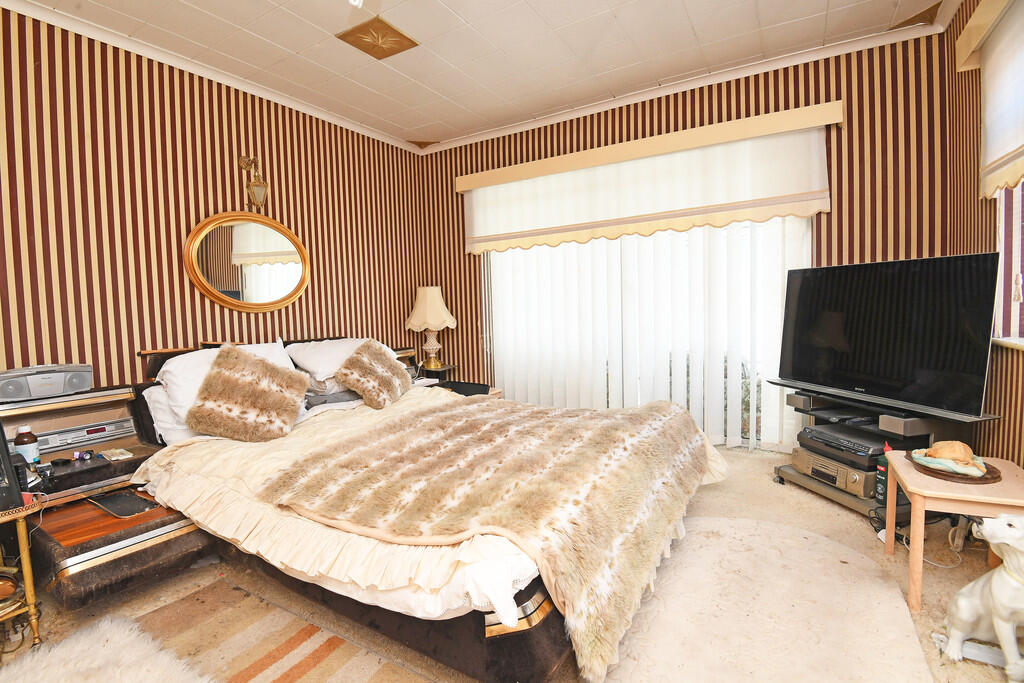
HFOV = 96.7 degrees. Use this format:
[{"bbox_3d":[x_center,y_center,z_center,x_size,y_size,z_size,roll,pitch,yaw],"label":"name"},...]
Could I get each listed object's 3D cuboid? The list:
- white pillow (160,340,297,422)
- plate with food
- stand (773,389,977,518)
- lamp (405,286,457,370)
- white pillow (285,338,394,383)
[{"bbox_3d":[-1.649,0.242,2.686,0.710,0.440,0.200,-5,-38,-52],"label":"white pillow"},{"bbox_3d":[1.534,0.390,1.597,0.235,0.105,0.340,-1,3,23],"label":"plate with food"},{"bbox_3d":[1.684,0.528,2.207,0.440,0.510,0.650,-2,3,-8],"label":"stand"},{"bbox_3d":[-0.609,-0.098,3.420,0.370,0.620,0.370,-2,3,-10],"label":"lamp"},{"bbox_3d":[-1.220,0.127,3.200,0.710,0.170,0.410,-5,47,-52],"label":"white pillow"}]

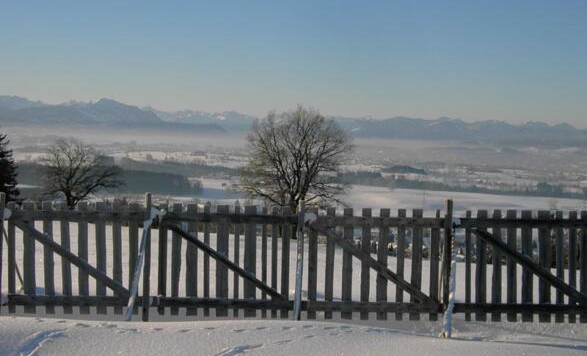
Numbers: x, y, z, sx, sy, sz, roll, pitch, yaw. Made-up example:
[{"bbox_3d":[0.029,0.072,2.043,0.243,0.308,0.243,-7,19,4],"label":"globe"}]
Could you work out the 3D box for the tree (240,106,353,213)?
[{"bbox_3d":[0.250,-0.450,78.000,8.900,10.400,8.700,1,3,0],"label":"tree"}]

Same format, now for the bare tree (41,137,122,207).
[{"bbox_3d":[-18.100,0.150,84.000,7.000,7.100,6.800,1,3,0],"label":"bare tree"}]

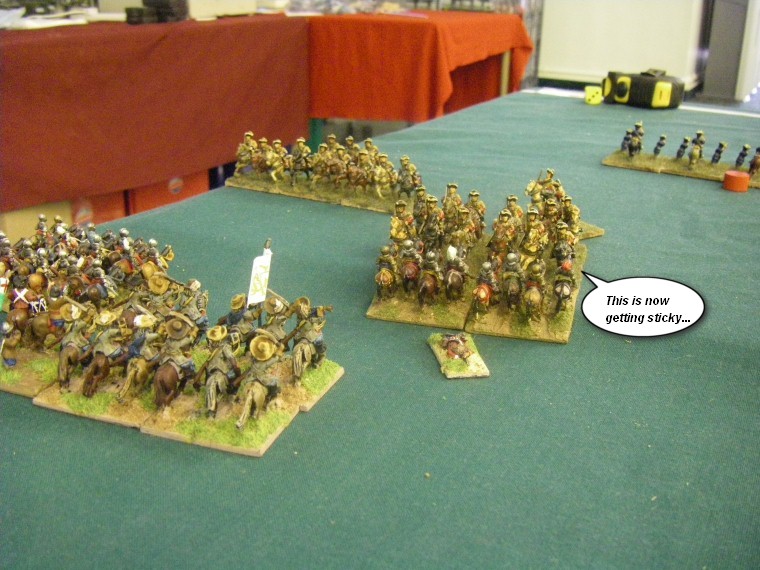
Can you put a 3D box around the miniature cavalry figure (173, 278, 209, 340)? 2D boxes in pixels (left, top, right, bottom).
[{"bbox_3d":[-0.065,0.010,0.297,0.013,0.025,0.025,8,23,18],"label":"miniature cavalry figure"}]

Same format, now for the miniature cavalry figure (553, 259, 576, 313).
[{"bbox_3d":[0.074,-0.002,0.336,0.011,0.021,0.025,7,23,15],"label":"miniature cavalry figure"}]

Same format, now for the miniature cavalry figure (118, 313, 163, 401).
[{"bbox_3d":[-0.075,0.021,0.269,0.013,0.025,0.025,10,24,21],"label":"miniature cavalry figure"}]

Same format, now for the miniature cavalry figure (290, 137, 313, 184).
[{"bbox_3d":[-0.049,-0.075,0.506,0.011,0.026,0.025,11,24,24],"label":"miniature cavalry figure"}]

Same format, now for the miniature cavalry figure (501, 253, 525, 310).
[{"bbox_3d":[0.055,-0.004,0.340,0.011,0.021,0.025,6,23,13],"label":"miniature cavalry figure"}]

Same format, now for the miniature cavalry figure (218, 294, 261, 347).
[{"bbox_3d":[-0.046,0.014,0.287,0.013,0.025,0.025,8,23,18],"label":"miniature cavalry figure"}]

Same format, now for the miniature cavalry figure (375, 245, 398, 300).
[{"bbox_3d":[0.004,-0.008,0.348,0.011,0.021,0.025,7,23,15],"label":"miniature cavalry figure"}]

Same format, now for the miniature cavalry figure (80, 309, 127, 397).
[{"bbox_3d":[-0.087,0.020,0.272,0.013,0.025,0.025,8,23,18],"label":"miniature cavalry figure"}]

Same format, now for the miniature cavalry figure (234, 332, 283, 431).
[{"bbox_3d":[-0.036,0.027,0.255,0.013,0.025,0.025,8,23,18],"label":"miniature cavalry figure"}]

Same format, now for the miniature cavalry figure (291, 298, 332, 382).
[{"bbox_3d":[-0.023,0.016,0.282,0.013,0.025,0.025,6,23,13],"label":"miniature cavalry figure"}]

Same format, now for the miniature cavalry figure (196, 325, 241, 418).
[{"bbox_3d":[-0.049,0.025,0.261,0.013,0.025,0.025,5,22,10],"label":"miniature cavalry figure"}]

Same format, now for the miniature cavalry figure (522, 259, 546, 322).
[{"bbox_3d":[0.062,0.000,0.331,0.011,0.021,0.025,7,23,15],"label":"miniature cavalry figure"}]

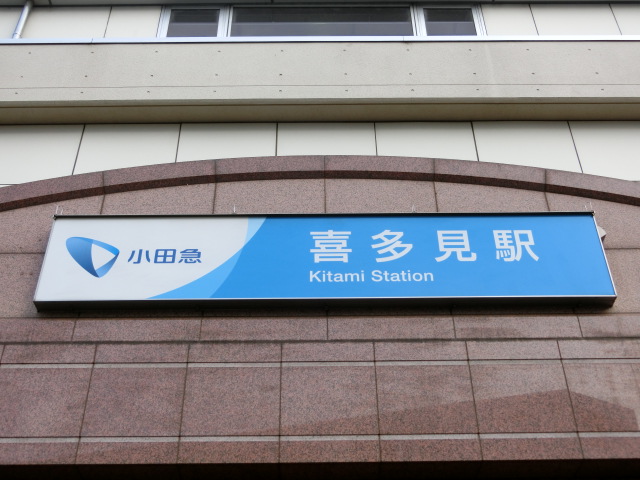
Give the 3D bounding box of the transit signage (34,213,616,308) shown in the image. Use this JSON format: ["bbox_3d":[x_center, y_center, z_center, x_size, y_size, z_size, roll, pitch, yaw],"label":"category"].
[{"bbox_3d":[0.046,0.166,6.616,4.420,0.835,0.161,0,-39,-1],"label":"transit signage"}]

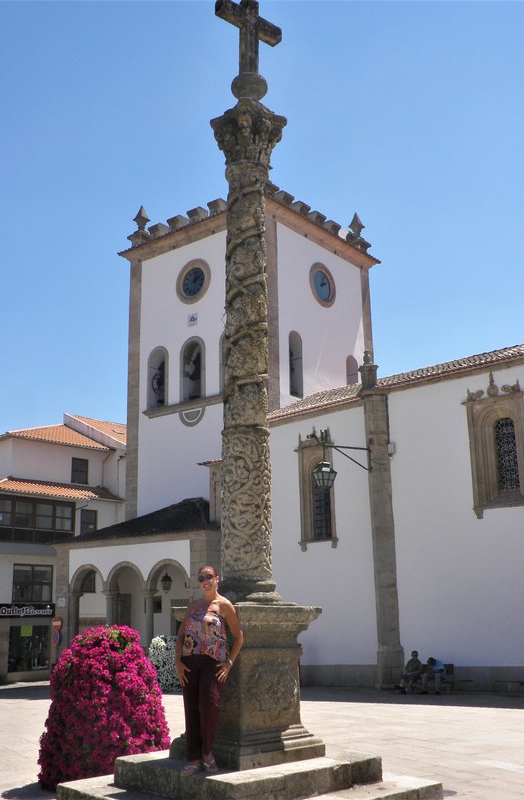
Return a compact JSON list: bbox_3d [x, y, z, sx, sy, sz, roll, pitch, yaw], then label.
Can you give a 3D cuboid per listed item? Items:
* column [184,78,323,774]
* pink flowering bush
[{"bbox_3d":[-0.163,-0.172,8.210,1.000,6.870,1.000,11,-18,-39],"label":"column"},{"bbox_3d":[-1.643,3.140,8.705,1.400,1.529,1.400,-1,-14,0],"label":"pink flowering bush"}]

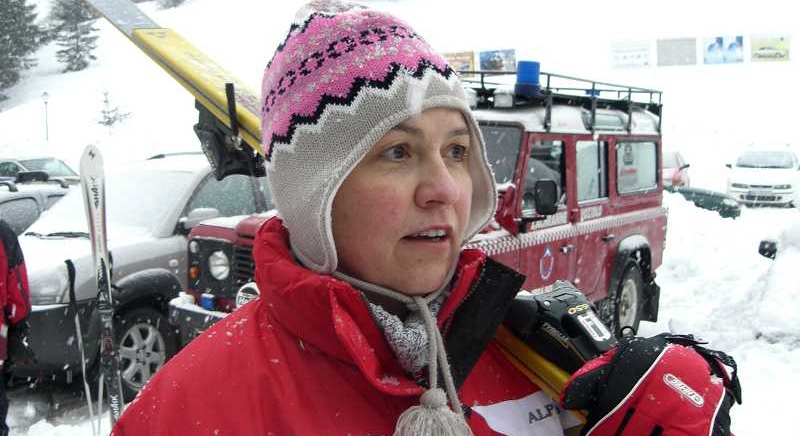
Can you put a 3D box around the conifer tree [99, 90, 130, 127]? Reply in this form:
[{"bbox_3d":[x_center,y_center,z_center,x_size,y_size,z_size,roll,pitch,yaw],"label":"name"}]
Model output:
[{"bbox_3d":[-22.837,-8.569,70.000,2.500,3.200,2.500,1,6,0],"label":"conifer tree"}]

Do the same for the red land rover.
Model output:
[{"bbox_3d":[0.552,0.063,6.543,1.780,2.170,4.550,5,7,33],"label":"red land rover"}]

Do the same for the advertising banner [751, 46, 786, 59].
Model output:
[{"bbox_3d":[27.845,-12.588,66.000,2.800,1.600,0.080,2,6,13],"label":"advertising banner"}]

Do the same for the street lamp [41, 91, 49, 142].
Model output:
[{"bbox_3d":[-29.105,-8.322,72.000,0.550,4.000,0.550,1,6,0],"label":"street lamp"}]

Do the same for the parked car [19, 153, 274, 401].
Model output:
[{"bbox_3d":[-1.902,0.252,7.351,1.810,1.700,4.320,3,6,26],"label":"parked car"}]

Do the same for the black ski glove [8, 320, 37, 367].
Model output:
[{"bbox_3d":[-1.746,0.583,4.050,0.130,0.220,0.120,3,6,18],"label":"black ski glove"}]

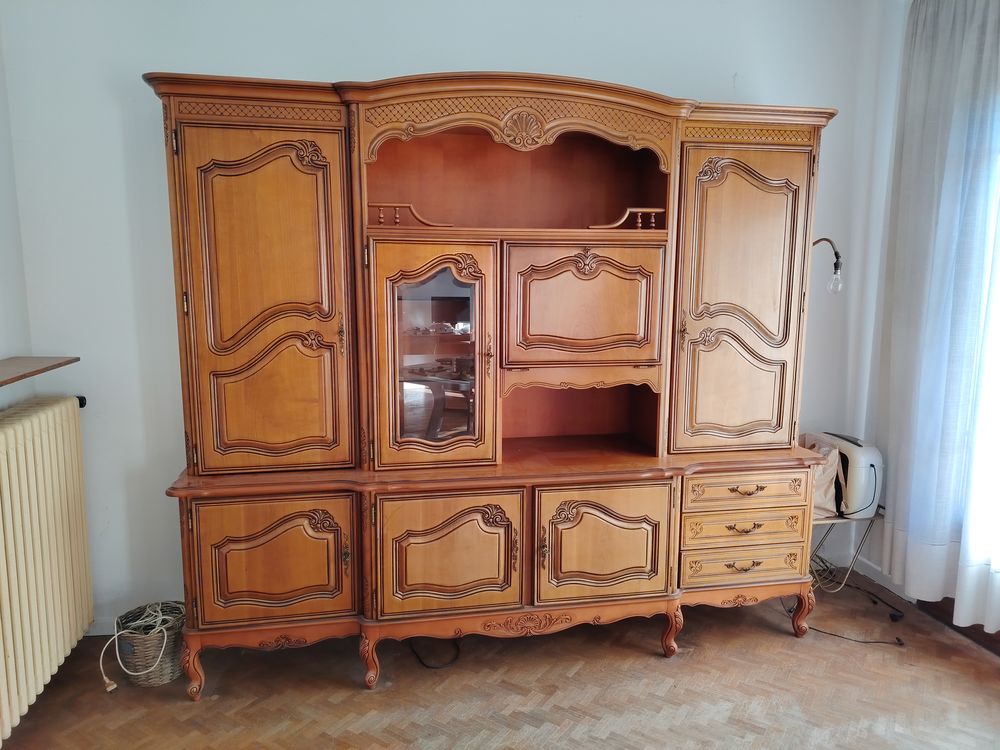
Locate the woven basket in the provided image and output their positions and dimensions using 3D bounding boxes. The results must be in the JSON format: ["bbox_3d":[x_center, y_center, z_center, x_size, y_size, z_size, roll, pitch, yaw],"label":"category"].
[{"bbox_3d":[-1.355,1.040,2.686,0.251,0.220,0.251,-1,9,-11],"label":"woven basket"}]

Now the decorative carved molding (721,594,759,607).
[{"bbox_3d":[0.987,0.929,2.852,0.169,0.050,0.020,-1,8,-11],"label":"decorative carved molding"}]

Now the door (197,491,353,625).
[{"bbox_3d":[-0.794,0.658,2.482,0.546,0.456,0.030,-1,8,-11],"label":"door"}]

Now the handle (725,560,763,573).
[{"bbox_3d":[1.015,0.798,2.887,0.172,0.048,0.032,-1,9,-11],"label":"handle"}]

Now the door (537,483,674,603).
[{"bbox_3d":[0.405,0.654,2.720,0.557,0.481,0.028,-1,9,-11],"label":"door"}]

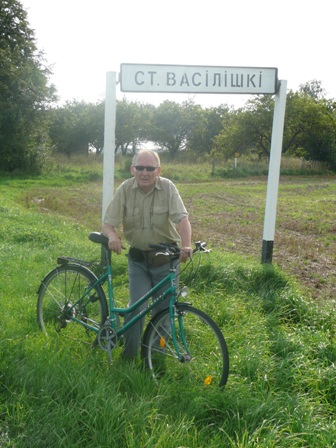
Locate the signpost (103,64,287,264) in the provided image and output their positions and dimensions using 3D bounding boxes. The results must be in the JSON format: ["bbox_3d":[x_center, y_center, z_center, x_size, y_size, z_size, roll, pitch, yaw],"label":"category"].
[{"bbox_3d":[0.300,-0.575,8.300,2.100,2.300,0.160,0,5,-20],"label":"signpost"}]

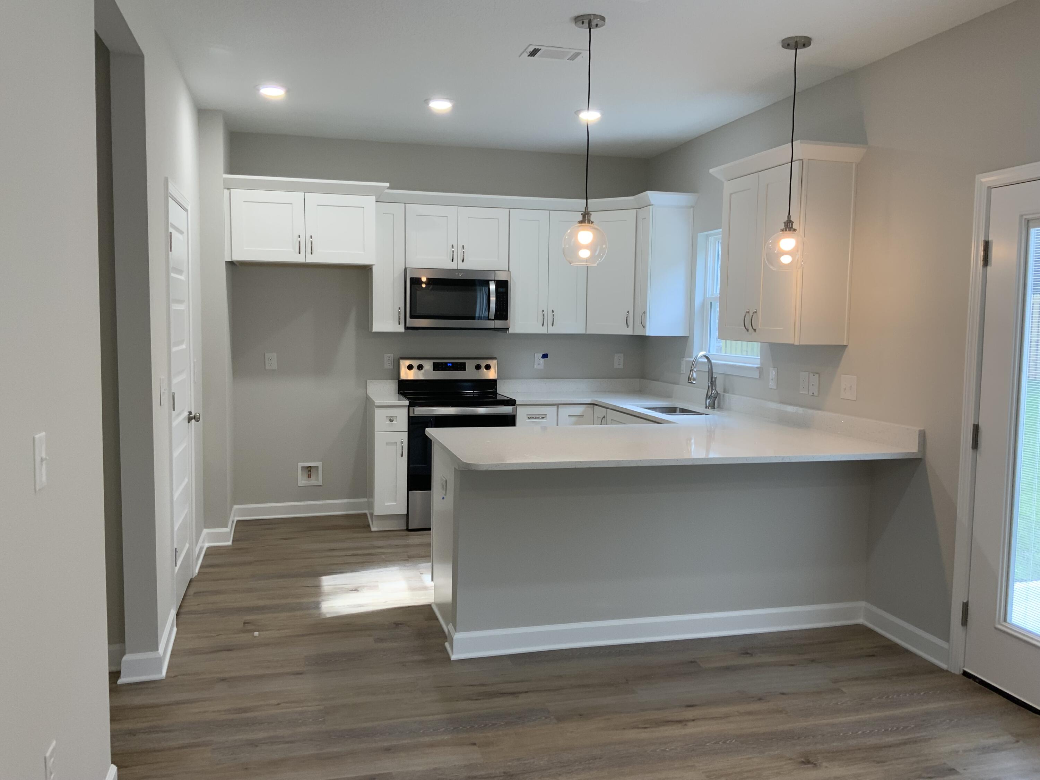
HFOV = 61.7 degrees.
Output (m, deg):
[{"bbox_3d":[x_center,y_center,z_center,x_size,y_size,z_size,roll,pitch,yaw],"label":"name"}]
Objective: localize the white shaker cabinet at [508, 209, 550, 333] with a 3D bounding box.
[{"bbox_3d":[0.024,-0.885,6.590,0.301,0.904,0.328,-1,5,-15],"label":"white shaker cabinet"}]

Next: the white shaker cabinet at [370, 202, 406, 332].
[{"bbox_3d":[-0.931,-0.863,6.183,0.231,0.904,0.030,-1,5,-15],"label":"white shaker cabinet"}]

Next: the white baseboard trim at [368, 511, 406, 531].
[{"bbox_3d":[-0.916,0.927,6.115,0.245,0.110,0.030,0,5,-15],"label":"white baseboard trim"}]

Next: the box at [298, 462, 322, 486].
[{"bbox_3d":[-1.562,0.626,6.495,0.168,0.180,0.080,-1,5,-15],"label":"box"}]

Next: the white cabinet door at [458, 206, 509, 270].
[{"bbox_3d":[-0.265,-1.098,6.340,0.378,0.447,0.025,0,5,-15],"label":"white cabinet door"}]

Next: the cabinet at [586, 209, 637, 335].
[{"bbox_3d":[0.679,-0.866,6.458,0.389,0.906,0.025,3,5,30],"label":"cabinet"}]

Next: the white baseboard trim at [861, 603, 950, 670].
[{"bbox_3d":[1.785,1.130,4.055,0.025,0.112,0.600,0,5,-15],"label":"white baseboard trim"}]

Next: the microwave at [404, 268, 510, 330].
[{"bbox_3d":[-0.485,-0.661,6.444,0.760,0.433,0.410,0,5,-15],"label":"microwave"}]

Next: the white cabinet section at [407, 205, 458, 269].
[{"bbox_3d":[-0.634,-1.095,6.244,0.378,0.447,0.025,0,5,-15],"label":"white cabinet section"}]

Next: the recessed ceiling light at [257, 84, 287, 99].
[{"bbox_3d":[-1.410,-1.694,4.952,0.177,0.025,0.177,-1,5,-15],"label":"recessed ceiling light"}]

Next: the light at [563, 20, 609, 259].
[{"bbox_3d":[0.293,-1.059,3.727,0.200,1.035,0.200,1,5,0],"label":"light"}]

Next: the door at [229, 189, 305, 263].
[{"bbox_3d":[-1.628,-1.059,5.655,0.455,0.447,0.025,0,5,-15],"label":"door"}]

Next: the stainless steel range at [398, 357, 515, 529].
[{"bbox_3d":[-0.471,0.372,6.399,0.757,1.186,0.640,-1,5,-15],"label":"stainless steel range"}]

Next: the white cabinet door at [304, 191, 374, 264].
[{"bbox_3d":[-1.187,-1.063,5.772,0.453,0.447,0.025,0,5,-15],"label":"white cabinet door"}]

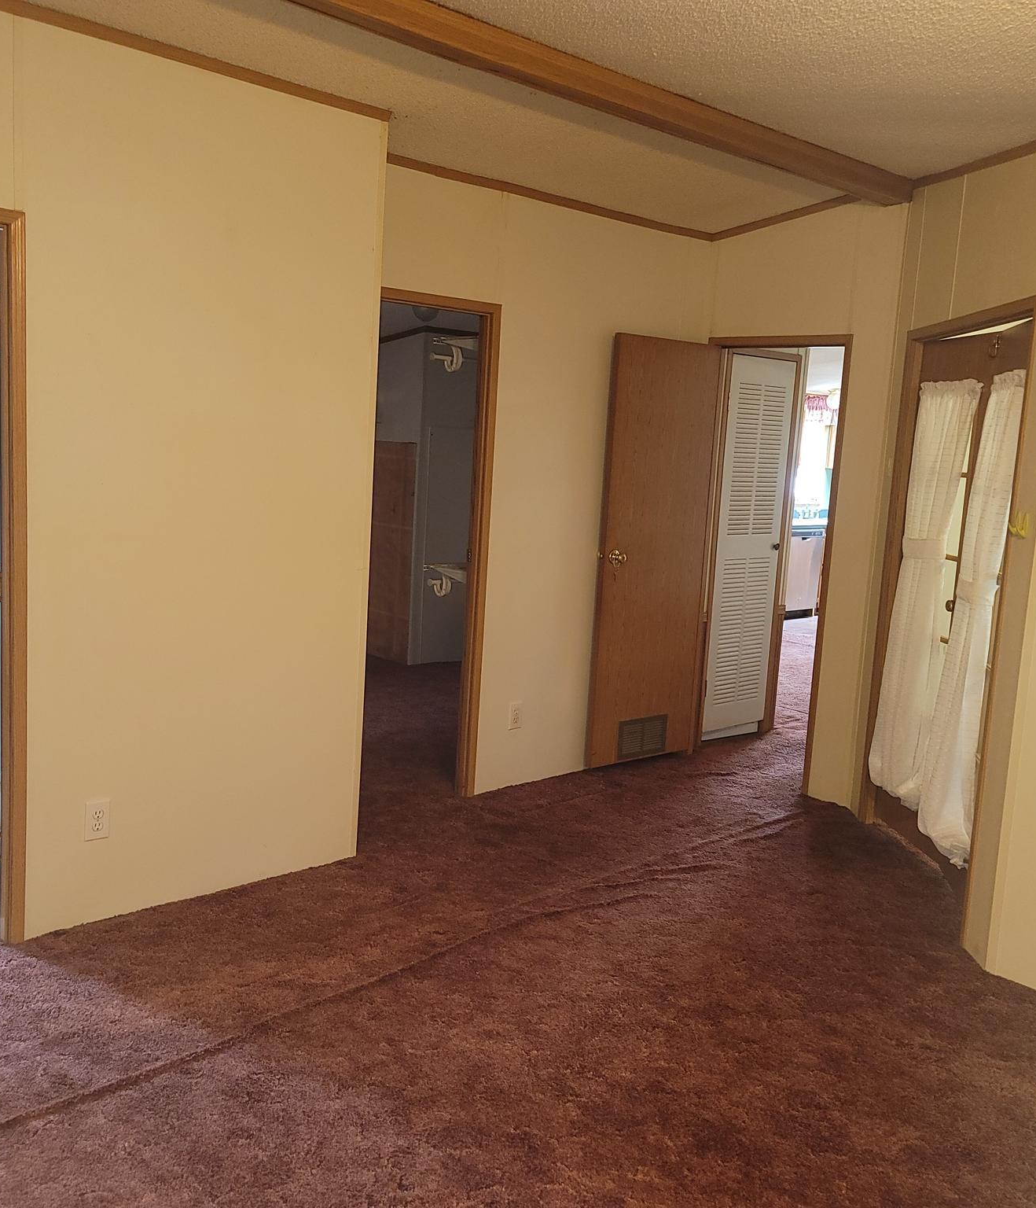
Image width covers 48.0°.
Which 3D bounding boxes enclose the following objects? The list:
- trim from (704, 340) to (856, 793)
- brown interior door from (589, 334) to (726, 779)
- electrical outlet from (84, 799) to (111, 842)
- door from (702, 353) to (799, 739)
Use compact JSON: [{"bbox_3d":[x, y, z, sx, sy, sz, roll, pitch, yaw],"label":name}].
[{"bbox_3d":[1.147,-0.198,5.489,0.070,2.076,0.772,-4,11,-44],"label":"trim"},{"bbox_3d":[0.634,-0.237,5.539,0.641,2.009,0.037,-2,9,-34],"label":"brown interior door"},{"bbox_3d":[-1.269,0.656,3.512,0.073,0.117,0.010,-4,11,-44],"label":"electrical outlet"},{"bbox_3d":[1.233,-0.299,6.258,0.562,2.000,0.035,-4,11,-44],"label":"door"}]

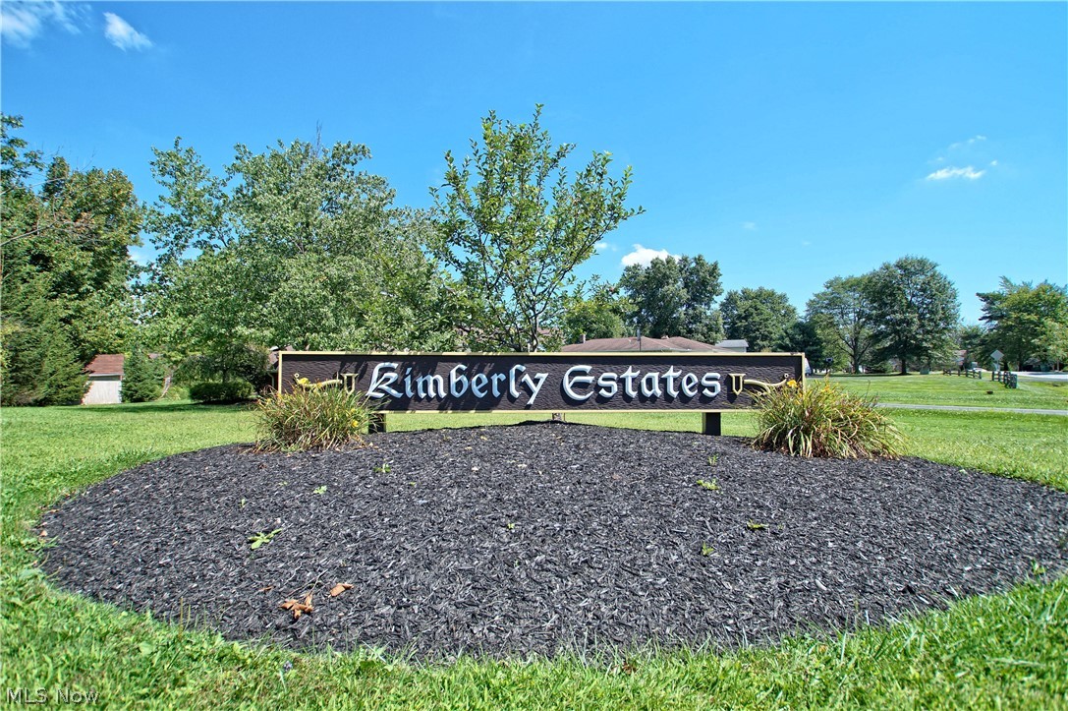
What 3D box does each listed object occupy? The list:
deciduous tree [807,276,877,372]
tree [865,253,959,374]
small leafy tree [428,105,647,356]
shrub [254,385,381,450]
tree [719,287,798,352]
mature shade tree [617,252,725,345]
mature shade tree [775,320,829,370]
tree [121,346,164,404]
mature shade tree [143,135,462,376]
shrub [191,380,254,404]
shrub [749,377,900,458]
[{"bbox_3d":[39.934,-3.918,61.000,9.000,12.600,9.000,0,-1,0],"label":"deciduous tree"},{"bbox_3d":[46.261,-4.926,58.000,10.000,14.300,10.000,0,-1,0],"label":"tree"},{"bbox_3d":[0.040,-1.100,5.800,2.550,3.900,2.450,0,-1,0],"label":"small leafy tree"},{"bbox_3d":[-2.220,0.610,4.850,1.150,0.620,1.020,0,-1,0],"label":"shrub"},{"bbox_3d":[30.400,-3.100,64.000,9.800,12.200,9.500,0,-1,0],"label":"tree"},{"bbox_3d":[16.400,-4.700,57.000,12.400,15.000,12.000,0,-1,0],"label":"mature shade tree"},{"bbox_3d":[34.058,-1.119,60.000,6.000,7.000,6.000,0,-1,0],"label":"mature shade tree"},{"bbox_3d":[-19.789,0.945,24.000,1.900,2.750,1.900,0,-1,0],"label":"tree"},{"bbox_3d":[-7.800,-2.780,16.000,9.600,9.200,8.600,0,-1,0],"label":"mature shade tree"},{"bbox_3d":[-14.448,1.664,22.000,2.800,1.080,1.400,0,-1,0],"label":"shrub"},{"bbox_3d":[2.920,0.580,4.750,1.360,0.730,1.150,0,-1,0],"label":"shrub"}]

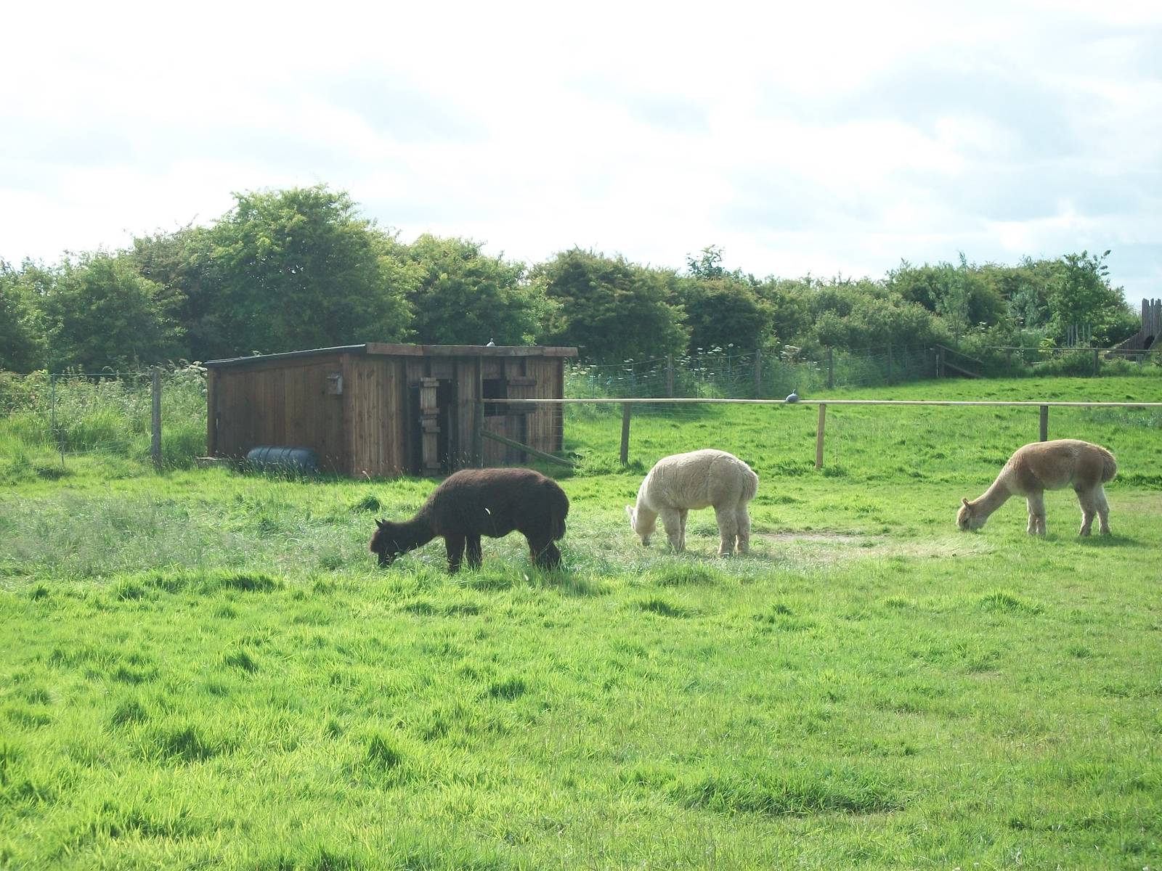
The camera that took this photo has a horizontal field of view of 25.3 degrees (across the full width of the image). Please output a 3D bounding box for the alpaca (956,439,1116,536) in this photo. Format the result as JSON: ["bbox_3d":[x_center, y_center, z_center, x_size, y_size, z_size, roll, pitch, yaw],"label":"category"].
[{"bbox_3d":[4.333,0.497,24.600,1.470,0.930,0.450,0,1,11],"label":"alpaca"}]

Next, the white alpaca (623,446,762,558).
[{"bbox_3d":[0.972,0.578,22.400,1.120,0.930,0.450,1,1,28],"label":"white alpaca"}]

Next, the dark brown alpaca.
[{"bbox_3d":[-0.920,0.707,21.200,1.560,0.870,0.450,0,1,11],"label":"dark brown alpaca"}]

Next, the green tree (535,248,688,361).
[{"bbox_3d":[0.753,-2.677,66.000,3.900,4.220,3.800,0,1,0],"label":"green tree"}]

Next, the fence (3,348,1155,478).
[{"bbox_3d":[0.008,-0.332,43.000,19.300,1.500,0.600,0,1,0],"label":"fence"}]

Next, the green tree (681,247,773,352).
[{"bbox_3d":[4.119,-3.223,74.000,2.700,4.390,2.700,0,1,0],"label":"green tree"}]

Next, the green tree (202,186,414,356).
[{"bbox_3d":[-5.488,-2.438,52.000,4.300,5.190,4.200,0,1,0],"label":"green tree"}]

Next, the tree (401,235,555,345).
[{"bbox_3d":[-2.312,-2.312,58.000,3.500,4.360,3.500,0,1,0],"label":"tree"}]

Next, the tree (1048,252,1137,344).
[{"bbox_3d":[20.313,-5.047,103.000,3.600,4.630,3.500,0,1,0],"label":"tree"}]

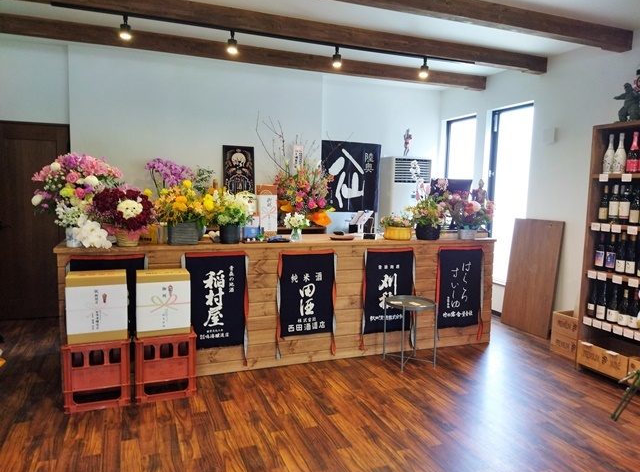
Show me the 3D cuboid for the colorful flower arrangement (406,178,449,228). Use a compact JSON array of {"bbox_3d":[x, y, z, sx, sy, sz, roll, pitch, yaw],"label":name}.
[{"bbox_3d":[1.007,-0.304,4.675,0.360,0.460,0.320,-1,6,-23],"label":"colorful flower arrangement"}]

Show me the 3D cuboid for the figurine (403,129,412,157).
[{"bbox_3d":[1.202,-1.280,6.817,0.130,0.385,0.120,-1,7,-27],"label":"figurine"}]

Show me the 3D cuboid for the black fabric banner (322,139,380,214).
[{"bbox_3d":[0.379,-0.752,6.313,0.820,0.890,0.040,-1,6,-23],"label":"black fabric banner"}]

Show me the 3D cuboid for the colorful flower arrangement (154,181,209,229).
[{"bbox_3d":[-1.071,-0.242,3.831,0.404,0.357,0.360,-1,5,-22],"label":"colorful flower arrangement"}]

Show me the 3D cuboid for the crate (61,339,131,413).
[{"bbox_3d":[-1.450,0.877,3.281,0.383,0.420,0.265,-1,6,-22],"label":"crate"}]

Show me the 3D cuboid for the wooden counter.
[{"bbox_3d":[-0.182,0.509,4.327,3.670,0.960,0.700,-1,6,-23],"label":"wooden counter"}]

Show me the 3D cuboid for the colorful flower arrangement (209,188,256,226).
[{"bbox_3d":[-0.701,-0.226,3.955,0.350,0.300,0.300,-1,6,-23],"label":"colorful flower arrangement"}]

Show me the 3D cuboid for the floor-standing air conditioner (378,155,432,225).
[{"bbox_3d":[1.141,-0.089,6.813,0.600,1.914,0.320,-1,5,-22],"label":"floor-standing air conditioner"}]

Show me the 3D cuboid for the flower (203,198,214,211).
[{"bbox_3d":[-0.871,-0.246,3.900,0.095,0.095,0.090,-1,5,-22],"label":"flower"}]

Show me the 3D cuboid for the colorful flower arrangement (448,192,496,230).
[{"bbox_3d":[1.489,-0.239,4.873,0.440,0.360,0.380,-1,5,-22],"label":"colorful flower arrangement"}]

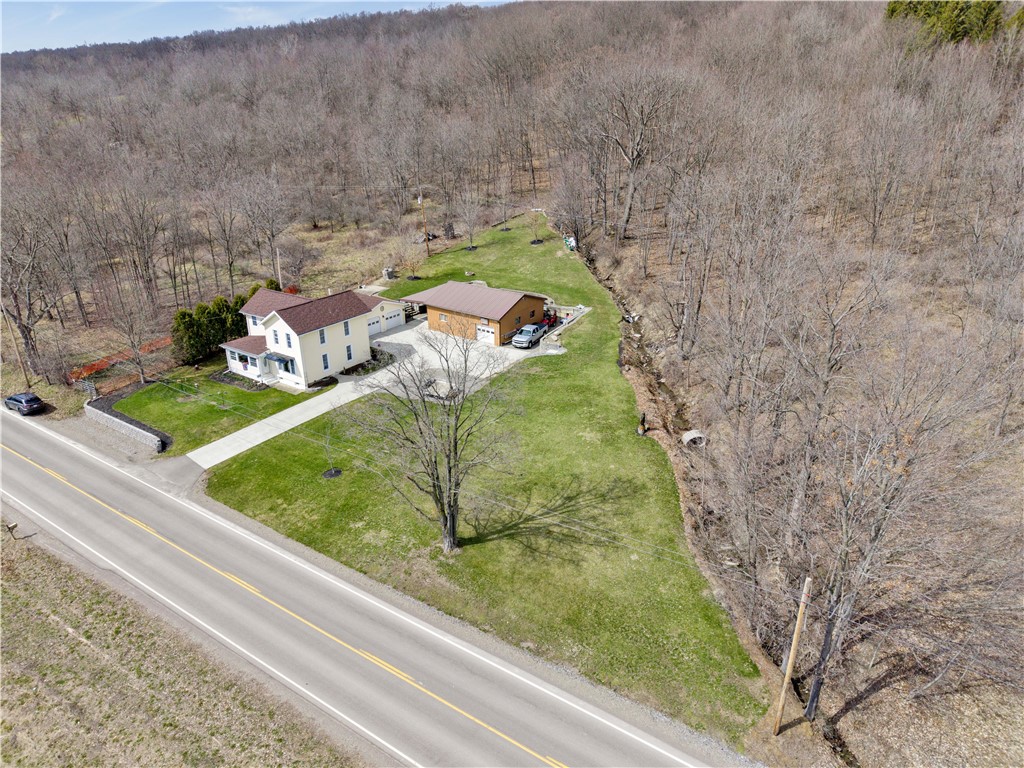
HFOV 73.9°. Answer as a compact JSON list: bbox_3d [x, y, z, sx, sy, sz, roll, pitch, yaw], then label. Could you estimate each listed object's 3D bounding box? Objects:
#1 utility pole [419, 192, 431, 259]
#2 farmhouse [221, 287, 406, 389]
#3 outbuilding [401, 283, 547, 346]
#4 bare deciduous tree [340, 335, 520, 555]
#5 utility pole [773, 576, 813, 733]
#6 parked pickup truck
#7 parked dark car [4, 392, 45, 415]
[{"bbox_3d":[-12.872,-23.693,100.936,0.450,9.920,0.450,12,29,31],"label":"utility pole"},{"bbox_3d":[-20.725,-7.465,79.548,11.420,7.880,22.550,15,27,30],"label":"farmhouse"},{"bbox_3d":[-4.684,-9.948,85.718,14.790,5.000,10.580,15,27,30],"label":"outbuilding"},{"bbox_3d":[-5.091,4.136,43.422,10.600,15.770,10.000,0,23,0],"label":"bare deciduous tree"},{"bbox_3d":[12.884,12.749,31.264,0.300,9.500,0.300,14,27,30],"label":"utility pole"},{"bbox_3d":[2.119,-5.788,79.969,2.030,1.870,5.800,11,25,23],"label":"parked pickup truck"},{"bbox_3d":[-49.201,1.787,68.531,4.580,1.630,1.840,15,27,30],"label":"parked dark car"}]

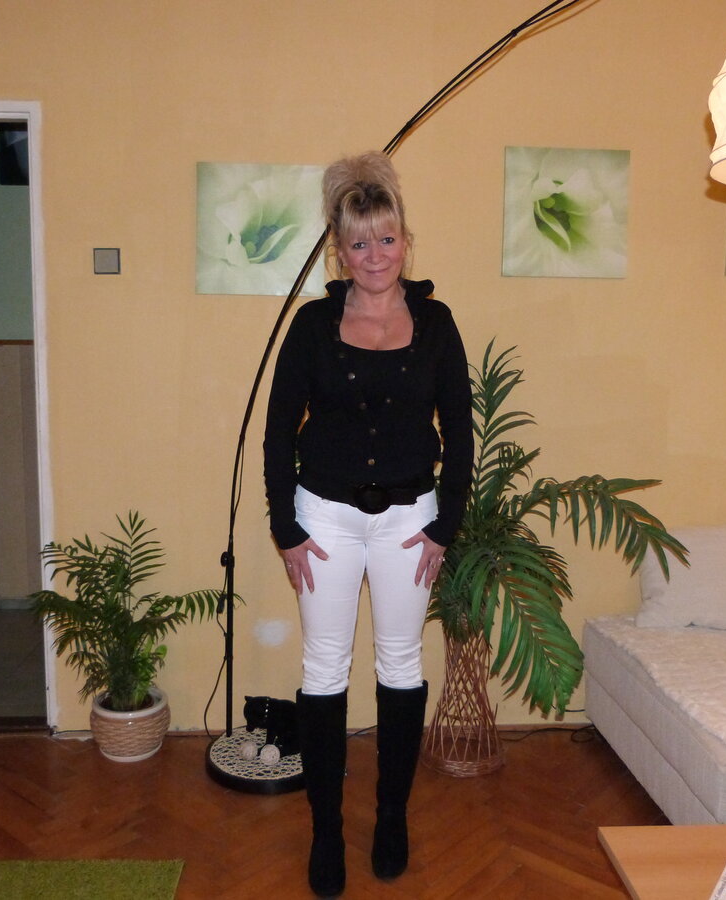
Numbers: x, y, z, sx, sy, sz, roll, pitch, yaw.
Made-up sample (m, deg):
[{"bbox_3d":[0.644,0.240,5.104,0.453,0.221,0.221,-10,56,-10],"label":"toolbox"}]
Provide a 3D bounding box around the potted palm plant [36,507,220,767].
[{"bbox_3d":[-0.698,0.576,2.634,0.590,0.780,0.460,0,7,-3],"label":"potted palm plant"}]

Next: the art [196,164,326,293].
[{"bbox_3d":[-0.319,-0.687,2.710,0.400,0.400,0.020,0,7,-3],"label":"art"}]

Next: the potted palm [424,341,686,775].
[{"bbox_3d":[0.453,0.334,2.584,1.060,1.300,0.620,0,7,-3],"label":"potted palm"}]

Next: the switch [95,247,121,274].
[{"bbox_3d":[-0.795,-0.587,2.700,0.081,0.081,0.014,0,7,-3],"label":"switch"}]

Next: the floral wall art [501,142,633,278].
[{"bbox_3d":[0.642,-0.750,2.752,0.400,0.400,0.020,0,7,-3],"label":"floral wall art"}]

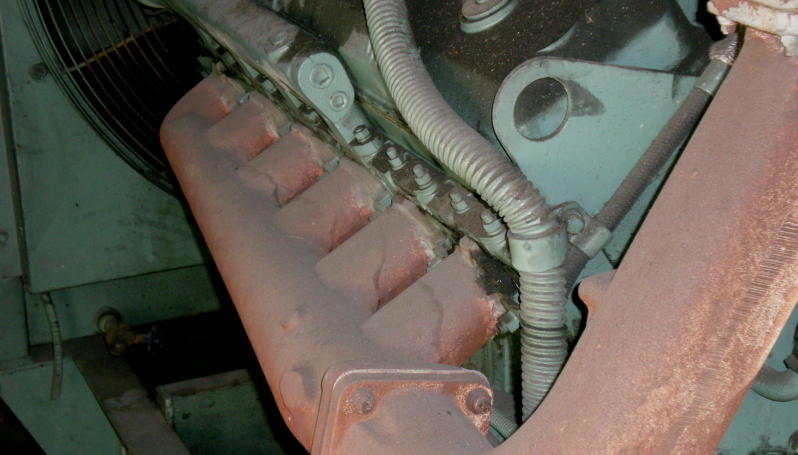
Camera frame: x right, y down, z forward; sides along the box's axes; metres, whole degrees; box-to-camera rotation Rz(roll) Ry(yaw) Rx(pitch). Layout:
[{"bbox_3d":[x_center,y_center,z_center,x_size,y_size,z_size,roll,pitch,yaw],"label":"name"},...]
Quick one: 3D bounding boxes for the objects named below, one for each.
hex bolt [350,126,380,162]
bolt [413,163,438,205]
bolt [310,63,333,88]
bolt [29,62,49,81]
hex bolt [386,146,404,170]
[{"bbox_3d":[-0.038,-0.096,1.940,0.030,0.032,0.030,-32,30,-13],"label":"hex bolt"},{"bbox_3d":[0.028,-0.048,1.820,0.023,0.041,0.023,-32,30,-13],"label":"bolt"},{"bbox_3d":[-0.087,-0.173,1.940,0.026,0.026,0.013,-32,30,-13],"label":"bolt"},{"bbox_3d":[-0.527,-0.229,2.500,0.027,0.027,0.013,-11,24,-23],"label":"bolt"},{"bbox_3d":[-0.004,-0.075,1.870,0.017,0.025,0.017,-32,30,-13],"label":"hex bolt"}]

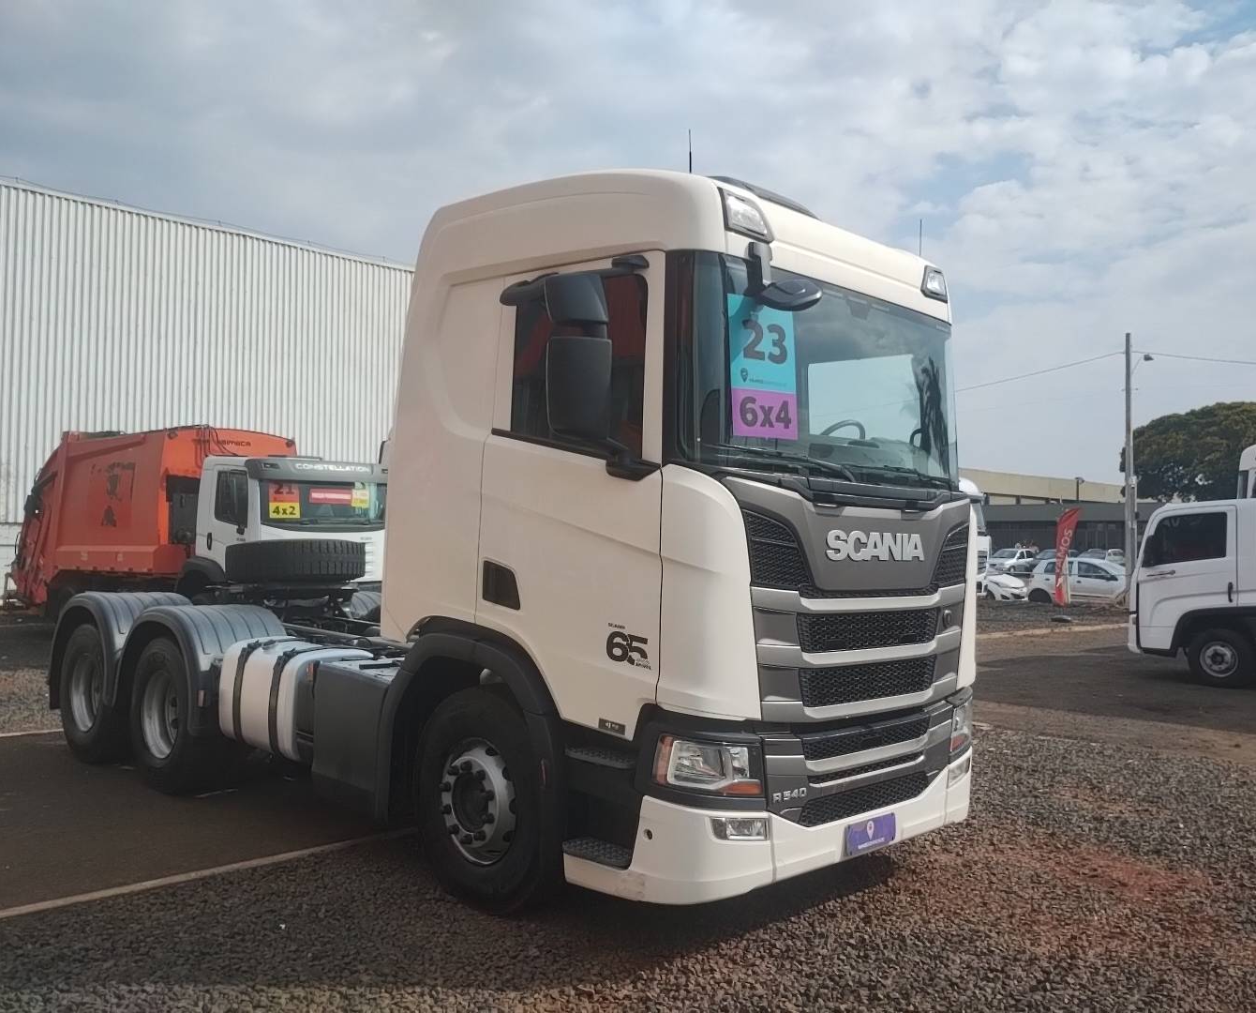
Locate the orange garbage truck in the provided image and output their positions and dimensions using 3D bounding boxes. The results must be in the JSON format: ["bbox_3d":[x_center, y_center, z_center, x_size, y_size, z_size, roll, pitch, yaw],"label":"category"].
[{"bbox_3d":[-6.457,0.570,16.400,7.850,3.350,2.500,-2,-3,42],"label":"orange garbage truck"}]

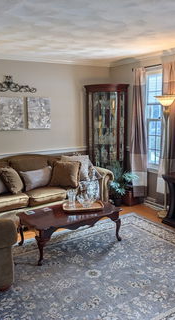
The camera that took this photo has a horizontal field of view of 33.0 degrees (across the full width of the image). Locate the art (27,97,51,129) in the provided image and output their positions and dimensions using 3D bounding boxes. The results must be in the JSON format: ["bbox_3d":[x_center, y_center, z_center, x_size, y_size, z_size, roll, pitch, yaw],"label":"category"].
[{"bbox_3d":[-0.784,-0.766,4.836,0.398,0.512,0.035,-7,11,-31],"label":"art"}]

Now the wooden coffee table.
[{"bbox_3d":[-0.199,0.805,3.514,1.115,0.399,0.624,-7,11,-31],"label":"wooden coffee table"}]

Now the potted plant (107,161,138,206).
[{"bbox_3d":[0.540,0.387,4.895,0.450,0.730,0.430,-7,11,-31],"label":"potted plant"}]

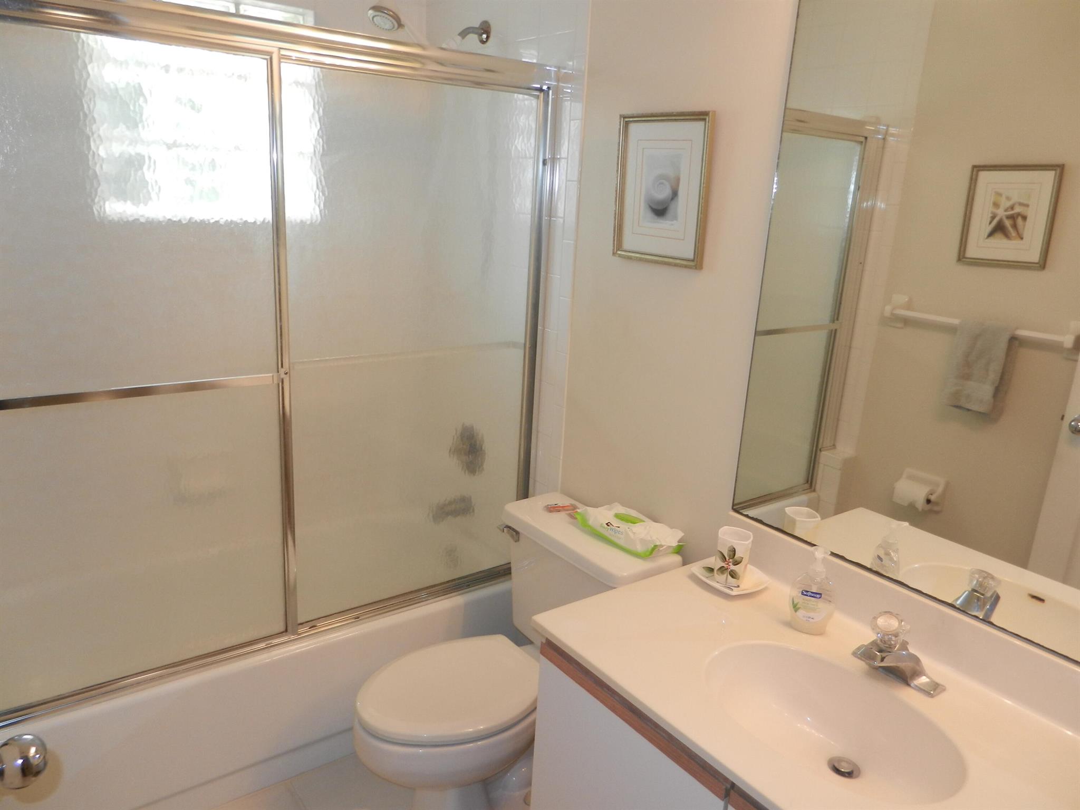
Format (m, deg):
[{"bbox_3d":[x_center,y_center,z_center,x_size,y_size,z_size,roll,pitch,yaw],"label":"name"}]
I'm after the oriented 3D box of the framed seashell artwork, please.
[{"bbox_3d":[0.282,-0.505,1.827,0.021,0.336,0.287,-8,19,-36],"label":"framed seashell artwork"}]

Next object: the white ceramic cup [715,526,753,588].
[{"bbox_3d":[0.406,0.322,1.638,0.072,0.104,0.061,12,17,28],"label":"white ceramic cup"}]

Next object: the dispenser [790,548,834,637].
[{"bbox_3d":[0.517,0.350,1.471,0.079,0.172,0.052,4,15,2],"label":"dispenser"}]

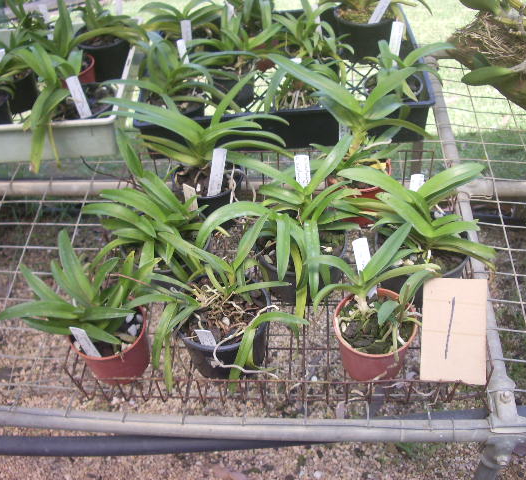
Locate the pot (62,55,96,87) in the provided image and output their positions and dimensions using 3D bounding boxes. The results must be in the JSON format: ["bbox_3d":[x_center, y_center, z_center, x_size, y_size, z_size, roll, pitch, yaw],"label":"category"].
[{"bbox_3d":[-0.368,-0.306,1.272,0.100,0.087,0.100,-3,47,3],"label":"pot"}]

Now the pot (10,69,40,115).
[{"bbox_3d":[-0.490,-0.304,1.268,0.107,0.082,0.107,-2,48,3],"label":"pot"}]

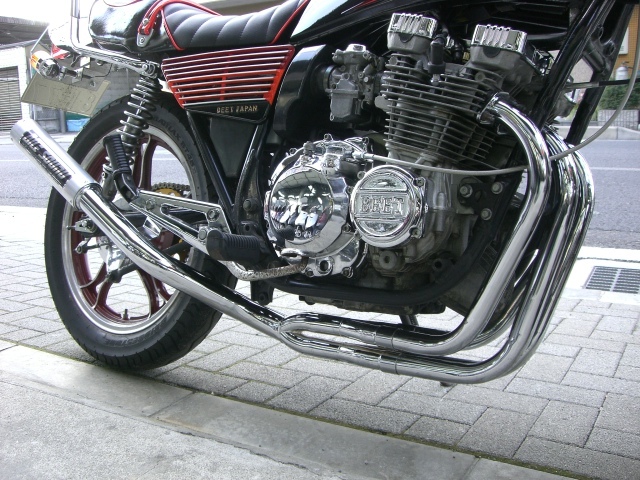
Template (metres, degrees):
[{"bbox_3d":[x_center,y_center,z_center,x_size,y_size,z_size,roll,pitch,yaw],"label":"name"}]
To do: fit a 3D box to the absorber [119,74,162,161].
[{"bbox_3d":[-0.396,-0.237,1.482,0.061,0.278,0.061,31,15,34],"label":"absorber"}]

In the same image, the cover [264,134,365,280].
[{"bbox_3d":[-0.041,-0.059,1.164,0.199,0.228,0.076,6,0,37],"label":"cover"}]

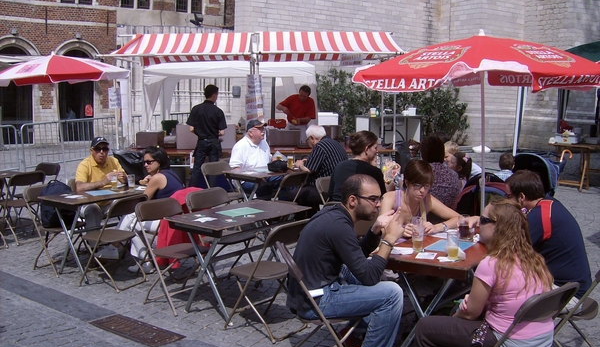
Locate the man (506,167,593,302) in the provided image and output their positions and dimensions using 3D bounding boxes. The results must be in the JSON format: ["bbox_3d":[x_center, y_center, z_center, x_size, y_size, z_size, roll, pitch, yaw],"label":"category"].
[{"bbox_3d":[1.433,0.591,3.886,0.820,1.190,0.560,5,9,35],"label":"man"}]

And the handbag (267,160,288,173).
[{"bbox_3d":[-0.274,-0.095,7.648,0.280,0.140,0.170,-1,7,-10],"label":"handbag"}]

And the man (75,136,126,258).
[{"bbox_3d":[-2.029,0.256,6.342,0.560,1.220,0.760,-5,9,-33],"label":"man"}]

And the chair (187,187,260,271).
[{"bbox_3d":[-0.688,0.551,5.686,0.490,0.800,0.460,6,10,38],"label":"chair"}]

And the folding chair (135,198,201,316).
[{"bbox_3d":[-0.967,0.652,4.994,0.490,0.790,0.460,6,9,40],"label":"folding chair"}]

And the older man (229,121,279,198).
[{"bbox_3d":[-0.500,-0.027,7.999,0.800,1.320,0.580,5,9,35],"label":"older man"}]

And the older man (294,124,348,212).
[{"bbox_3d":[0.307,0.070,7.567,0.750,1.320,0.520,5,8,32],"label":"older man"}]

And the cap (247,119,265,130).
[{"bbox_3d":[-0.564,-0.621,7.885,0.260,0.150,0.180,3,8,20],"label":"cap"}]

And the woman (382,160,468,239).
[{"bbox_3d":[0.852,0.514,4.431,0.570,1.200,0.750,-2,8,-10],"label":"woman"}]

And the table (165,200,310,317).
[{"bbox_3d":[-0.468,0.683,4.972,0.620,0.740,1.100,6,9,37],"label":"table"}]

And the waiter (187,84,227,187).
[{"bbox_3d":[-1.275,-0.308,8.529,0.540,1.810,0.320,2,7,12],"label":"waiter"}]

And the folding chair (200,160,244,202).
[{"bbox_3d":[-0.972,0.281,7.948,0.490,0.790,0.460,5,9,33],"label":"folding chair"}]

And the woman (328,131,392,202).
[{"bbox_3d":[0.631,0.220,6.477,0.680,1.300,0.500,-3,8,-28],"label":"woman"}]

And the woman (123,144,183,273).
[{"bbox_3d":[-1.381,0.327,5.989,0.700,1.180,0.480,5,9,33],"label":"woman"}]

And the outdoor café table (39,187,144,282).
[{"bbox_3d":[-1.809,0.551,5.946,0.620,0.740,1.100,6,9,39],"label":"outdoor café table"}]

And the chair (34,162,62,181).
[{"bbox_3d":[-3.272,0.291,7.681,0.460,0.800,0.490,5,9,34],"label":"chair"}]

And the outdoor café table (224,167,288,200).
[{"bbox_3d":[-0.355,0.320,7.577,0.600,0.745,1.080,6,10,38],"label":"outdoor café table"}]

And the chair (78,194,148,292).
[{"bbox_3d":[-1.626,0.582,5.515,0.490,0.790,0.460,3,8,20],"label":"chair"}]

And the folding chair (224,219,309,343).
[{"bbox_3d":[-0.212,0.722,4.423,0.490,0.800,0.460,5,9,35],"label":"folding chair"}]

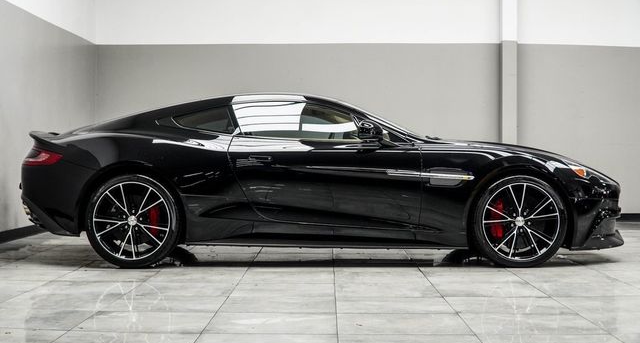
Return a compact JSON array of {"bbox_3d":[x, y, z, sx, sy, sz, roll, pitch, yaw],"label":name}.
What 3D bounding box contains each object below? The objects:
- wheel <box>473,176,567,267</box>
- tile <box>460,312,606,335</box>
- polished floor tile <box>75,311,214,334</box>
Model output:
[{"bbox_3d":[1.413,0.350,5.897,0.680,0.680,0.255,0,1,1],"label":"wheel"},{"bbox_3d":[0.988,0.728,3.866,0.602,0.012,0.487,0,1,1],"label":"tile"},{"bbox_3d":[-0.820,0.720,3.884,0.602,0.012,0.487,0,1,1],"label":"polished floor tile"}]

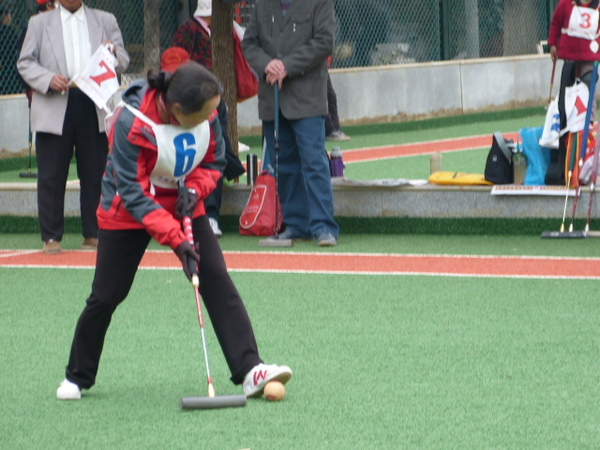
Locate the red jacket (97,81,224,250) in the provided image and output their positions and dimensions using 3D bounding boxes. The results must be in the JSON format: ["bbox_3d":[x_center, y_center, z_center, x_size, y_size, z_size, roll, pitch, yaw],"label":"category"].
[{"bbox_3d":[-0.483,-0.206,12.300,0.450,0.580,0.440,-2,4,-25],"label":"red jacket"}]

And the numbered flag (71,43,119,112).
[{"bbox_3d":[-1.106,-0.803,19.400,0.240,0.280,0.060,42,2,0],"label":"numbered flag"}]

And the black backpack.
[{"bbox_3d":[1.204,-0.401,21.400,0.180,0.310,0.150,0,4,6],"label":"black backpack"}]

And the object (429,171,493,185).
[{"bbox_3d":[0.976,-0.281,21.400,0.390,0.075,0.190,0,4,0],"label":"object"}]

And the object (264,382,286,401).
[{"bbox_3d":[-0.086,0.578,12.360,0.075,0.075,0.075,0,4,0],"label":"object"}]

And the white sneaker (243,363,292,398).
[{"bbox_3d":[-0.113,0.542,12.380,0.240,0.105,0.095,-29,-14,35],"label":"white sneaker"}]

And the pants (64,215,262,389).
[{"bbox_3d":[-0.476,0.246,12.380,0.680,0.650,0.330,-1,4,-11],"label":"pants"}]

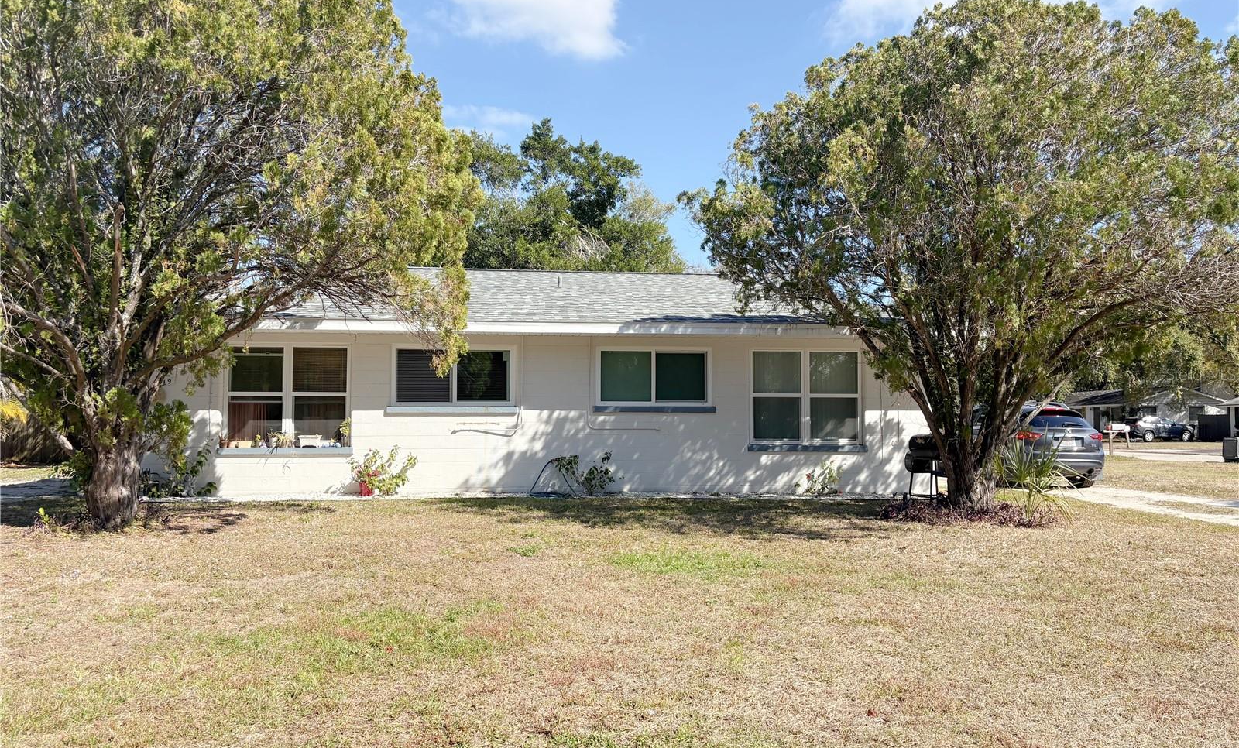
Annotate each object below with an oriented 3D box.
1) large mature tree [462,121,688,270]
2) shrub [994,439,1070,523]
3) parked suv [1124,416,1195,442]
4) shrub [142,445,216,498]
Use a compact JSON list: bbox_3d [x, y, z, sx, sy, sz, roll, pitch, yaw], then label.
[{"bbox_3d":[-1.600,-2.800,30.000,8.200,10.700,8.000,0,-2,-5],"label":"large mature tree"},{"bbox_3d":[5.270,1.360,11.900,1.000,1.120,1.000,0,-2,-5],"label":"shrub"},{"bbox_3d":[36.850,3.750,63.500,4.600,1.690,1.860,0,-2,-5],"label":"parked suv"},{"bbox_3d":[-6.570,1.460,13.870,1.080,0.800,0.750,0,-2,-5],"label":"shrub"}]

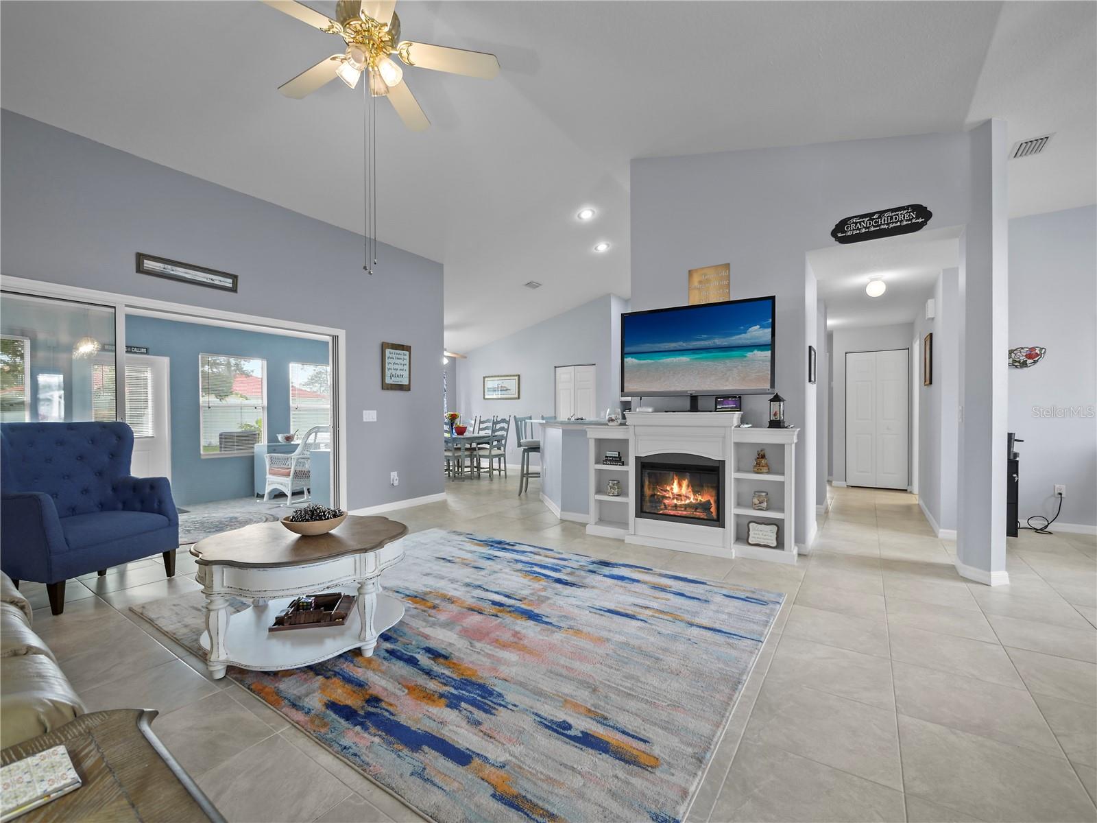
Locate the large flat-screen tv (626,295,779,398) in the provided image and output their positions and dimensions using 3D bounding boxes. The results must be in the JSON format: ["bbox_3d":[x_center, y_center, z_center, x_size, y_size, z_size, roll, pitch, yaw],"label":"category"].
[{"bbox_3d":[1.224,-0.512,3.771,1.257,0.760,0.070,0,0,30],"label":"large flat-screen tv"}]

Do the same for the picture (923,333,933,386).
[{"bbox_3d":[4.050,-0.535,4.730,0.025,0.510,0.500,0,0,36],"label":"picture"}]

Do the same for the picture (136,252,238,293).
[{"bbox_3d":[-2.930,-1.130,3.642,0.030,0.164,0.670,0,0,36],"label":"picture"}]

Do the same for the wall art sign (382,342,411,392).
[{"bbox_3d":[-1.812,-0.525,5.278,0.025,0.550,0.400,0,0,36],"label":"wall art sign"}]

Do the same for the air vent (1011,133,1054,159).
[{"bbox_3d":[3.551,-1.929,3.263,0.210,0.020,0.290,0,0,36],"label":"air vent"}]

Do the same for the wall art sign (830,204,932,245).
[{"bbox_3d":[2.496,-1.413,3.348,0.616,0.196,0.020,0,0,33],"label":"wall art sign"}]

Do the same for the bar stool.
[{"bbox_3d":[-0.160,0.610,6.280,0.500,1.100,0.450,0,0,32],"label":"bar stool"}]

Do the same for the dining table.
[{"bbox_3d":[-1.735,0.804,8.211,1.500,0.740,0.980,0,0,36],"label":"dining table"}]

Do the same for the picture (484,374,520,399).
[{"bbox_3d":[-0.972,-0.496,9.230,0.960,0.510,0.030,0,0,34],"label":"picture"}]

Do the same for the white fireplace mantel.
[{"bbox_3d":[1.155,0.582,3.809,1.753,1.155,0.400,0,0,31],"label":"white fireplace mantel"}]

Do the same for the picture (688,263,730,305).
[{"bbox_3d":[1.452,-1.111,4.033,0.363,0.410,0.030,0,0,33],"label":"picture"}]

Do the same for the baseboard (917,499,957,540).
[{"bbox_3d":[4.161,1.118,4.757,0.150,0.084,1.805,0,0,36],"label":"baseboard"}]

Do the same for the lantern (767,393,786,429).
[{"bbox_3d":[1.804,-0.003,3.500,0.095,0.275,0.115,0,0,-41],"label":"lantern"}]

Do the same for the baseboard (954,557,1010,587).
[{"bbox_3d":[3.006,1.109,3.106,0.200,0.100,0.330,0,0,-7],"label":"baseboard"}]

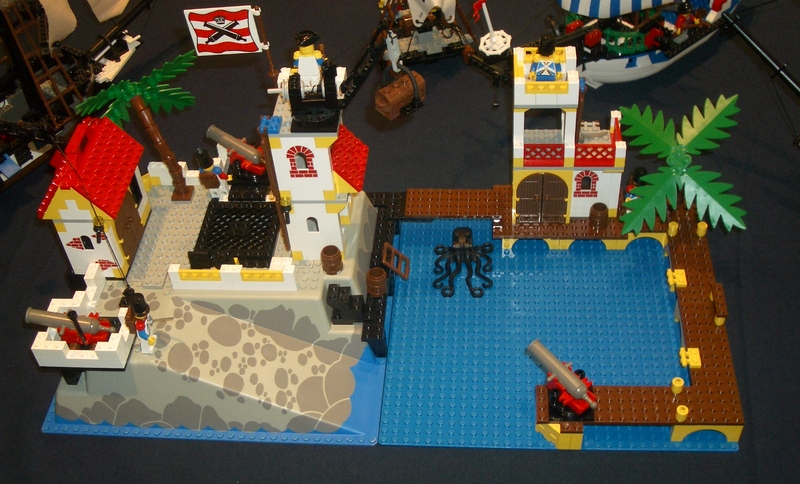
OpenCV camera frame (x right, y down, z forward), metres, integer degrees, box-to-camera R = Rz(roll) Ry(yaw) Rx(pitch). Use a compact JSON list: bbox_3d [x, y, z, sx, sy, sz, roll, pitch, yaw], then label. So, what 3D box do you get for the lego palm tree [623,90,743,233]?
[{"bbox_3d":[0.219,-0.051,0.743,0.100,0.114,0.102,1,44,6],"label":"lego palm tree"}]

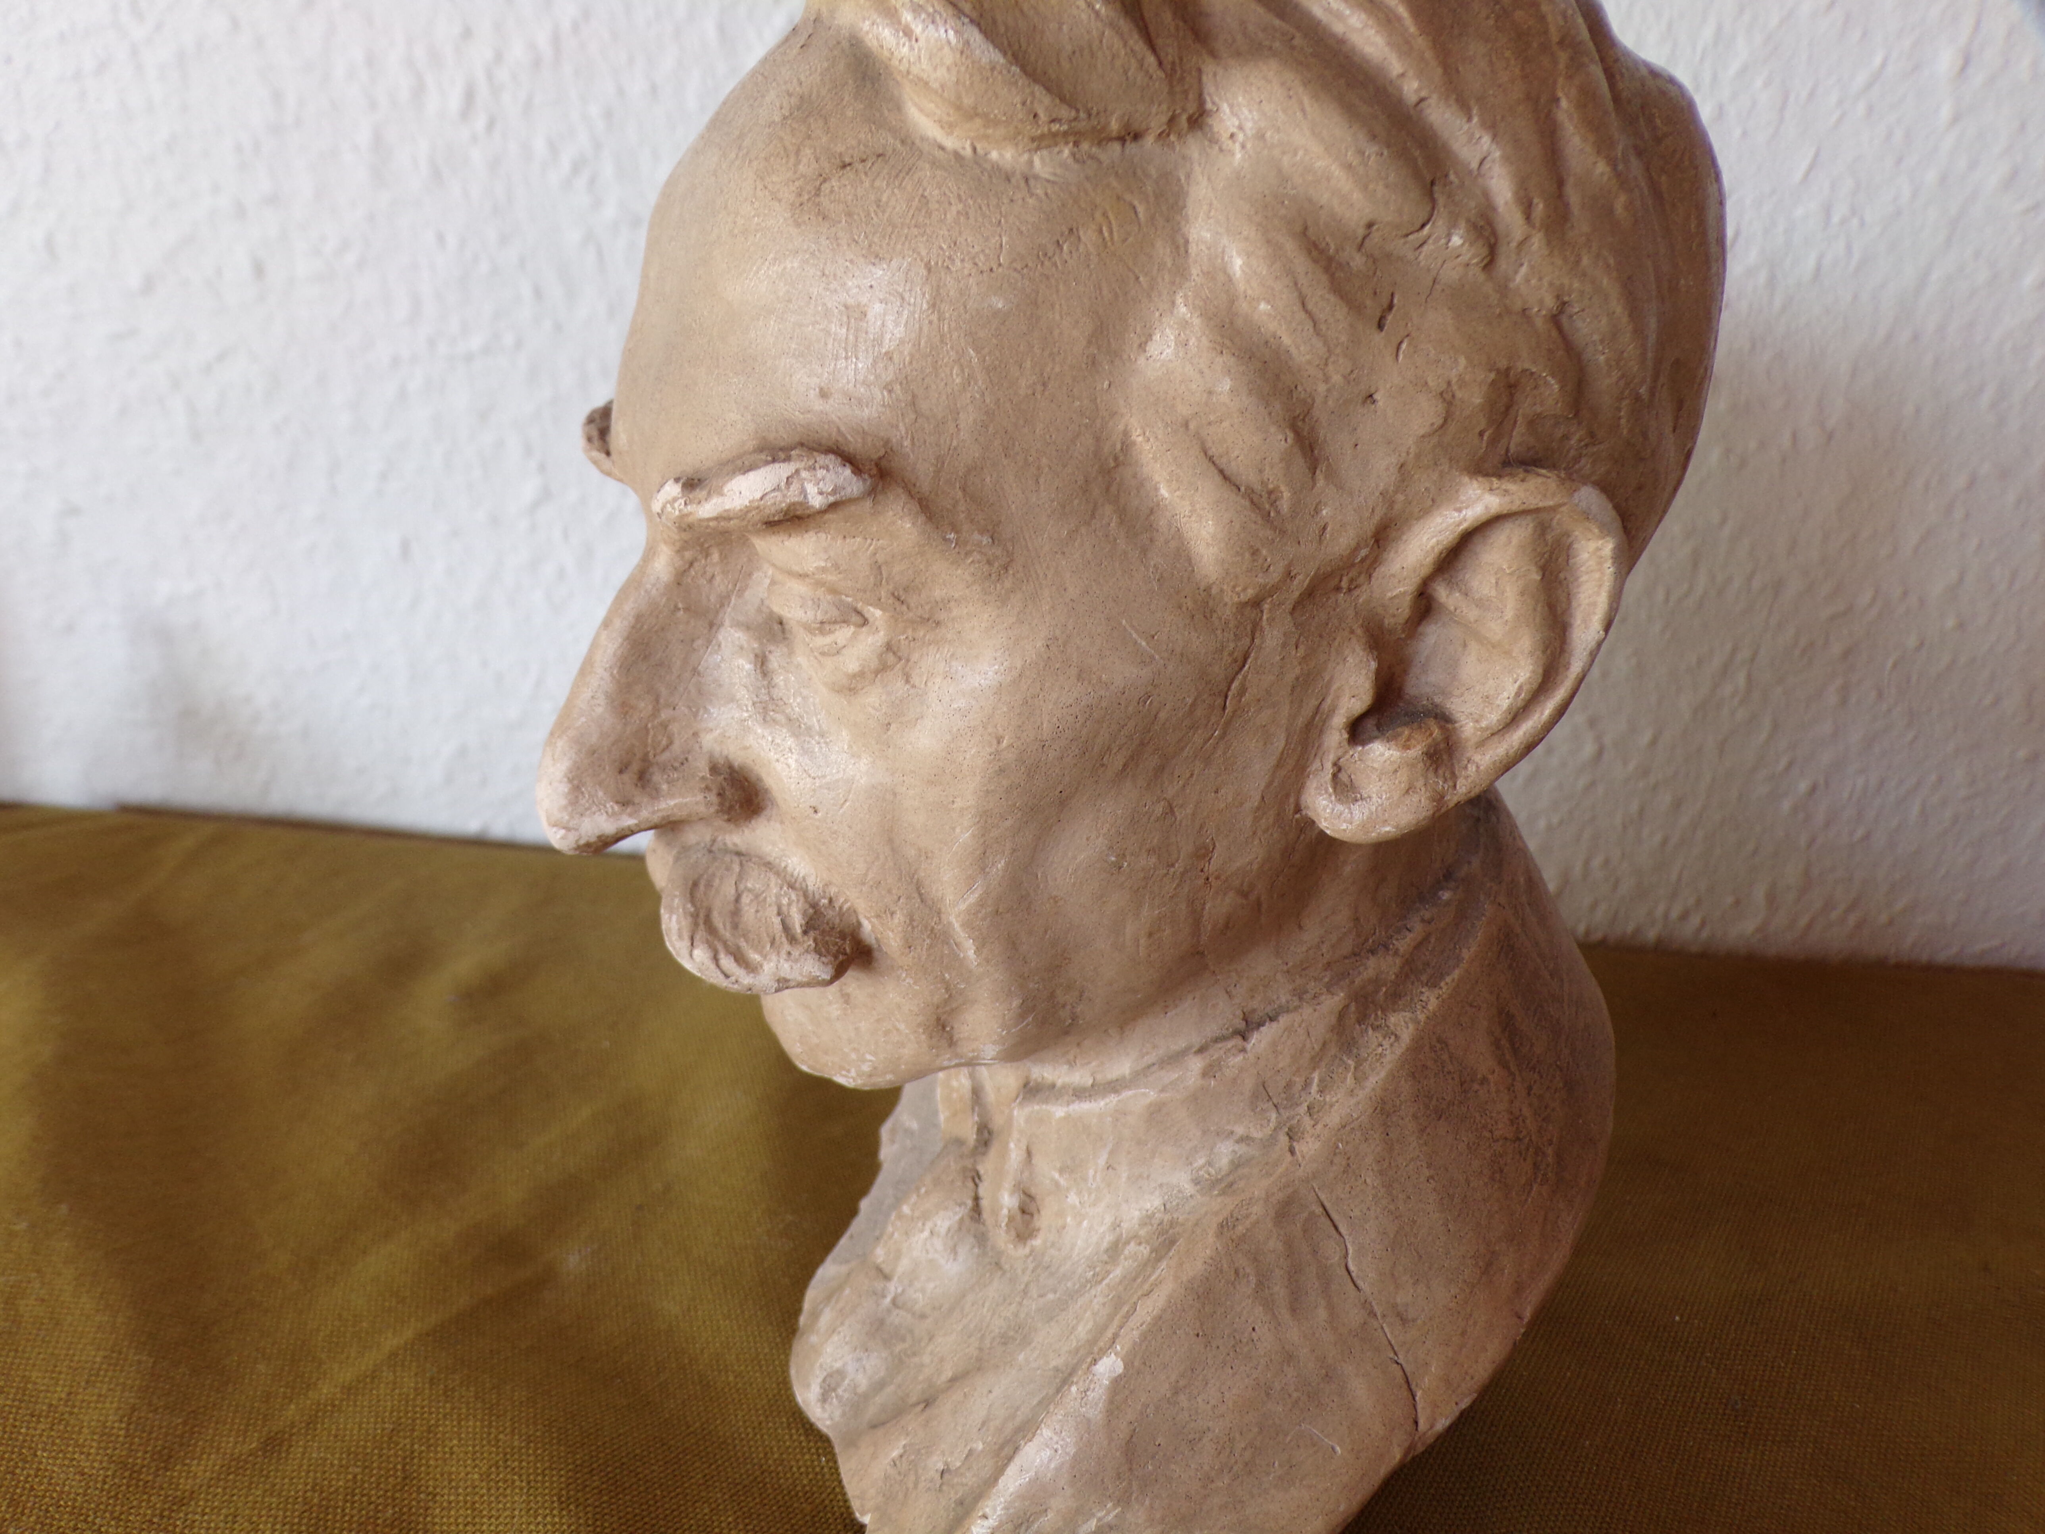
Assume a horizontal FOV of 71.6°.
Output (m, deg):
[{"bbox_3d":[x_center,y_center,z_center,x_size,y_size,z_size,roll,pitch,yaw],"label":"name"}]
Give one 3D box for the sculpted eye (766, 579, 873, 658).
[{"bbox_3d":[-0.031,-0.023,0.213,0.007,0.010,0.021,-12,26,-35],"label":"sculpted eye"}]

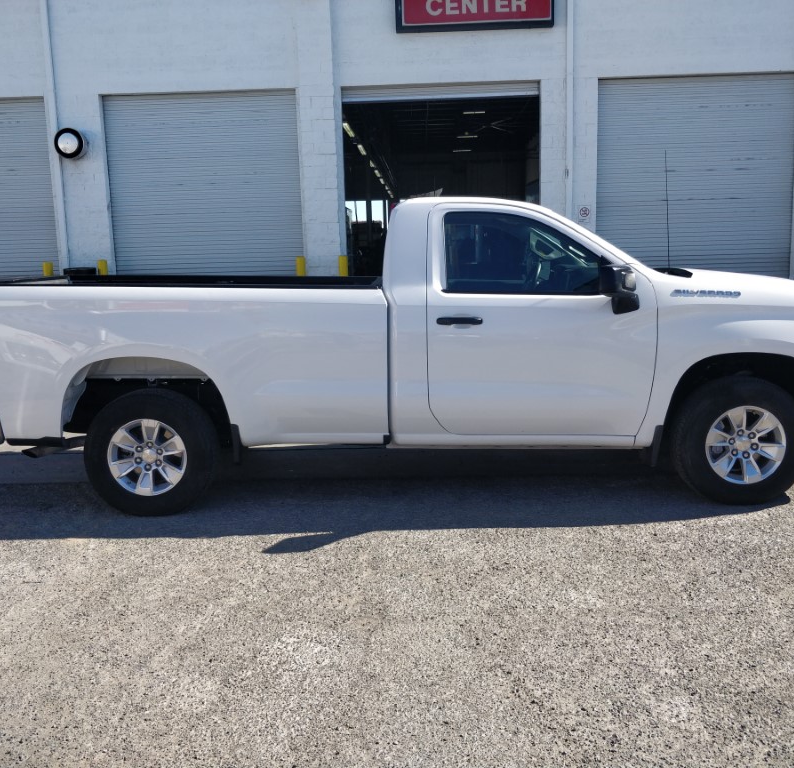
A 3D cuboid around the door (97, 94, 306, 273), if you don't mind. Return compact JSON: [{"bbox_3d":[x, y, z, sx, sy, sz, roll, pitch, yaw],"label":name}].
[{"bbox_3d":[-3.613,-3.313,13.417,3.660,4.200,0.120,-1,8,1],"label":"door"}]

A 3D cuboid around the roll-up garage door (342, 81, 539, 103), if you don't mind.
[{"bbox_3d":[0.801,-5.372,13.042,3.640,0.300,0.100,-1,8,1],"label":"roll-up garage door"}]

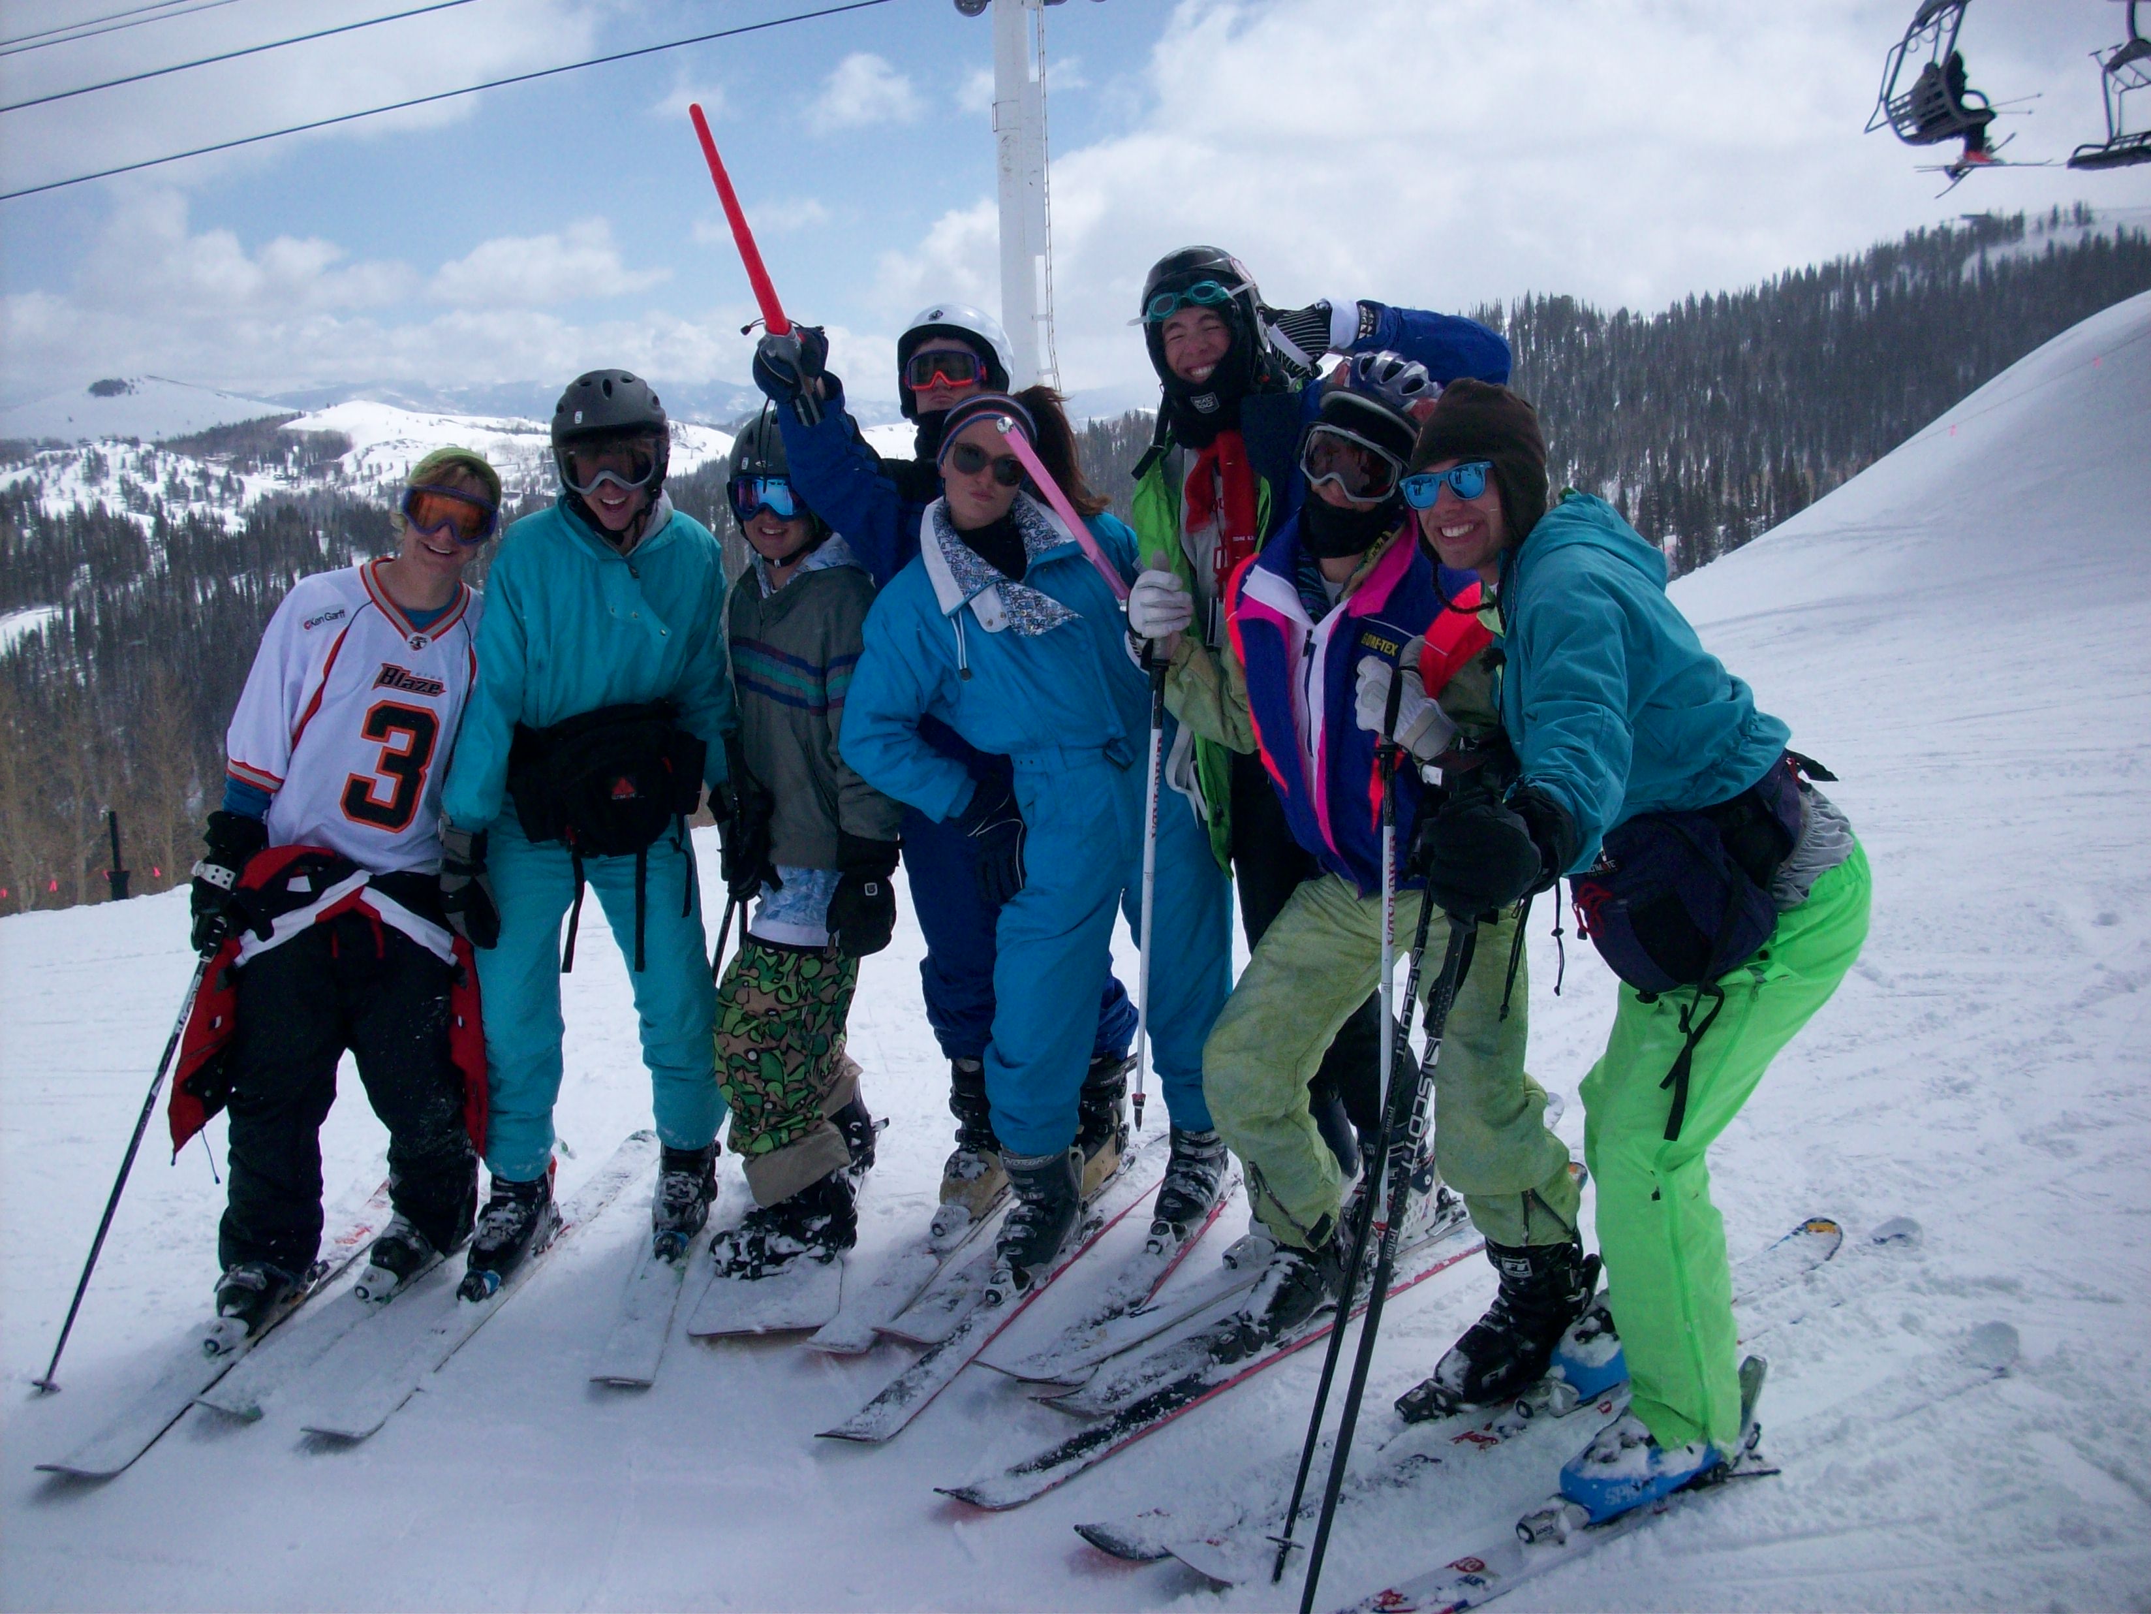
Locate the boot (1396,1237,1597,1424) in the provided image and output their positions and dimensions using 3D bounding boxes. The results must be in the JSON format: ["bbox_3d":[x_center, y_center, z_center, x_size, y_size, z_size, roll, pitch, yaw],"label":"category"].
[{"bbox_3d":[0.669,0.768,3.579,0.320,0.285,0.130,-6,9,-31],"label":"boot"}]

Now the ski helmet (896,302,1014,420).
[{"bbox_3d":[-0.228,-0.857,4.438,0.225,0.235,0.280,2,11,20],"label":"ski helmet"}]

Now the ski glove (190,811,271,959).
[{"bbox_3d":[-1.554,0.137,4.232,0.130,0.260,0.125,2,11,20],"label":"ski glove"}]

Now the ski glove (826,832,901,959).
[{"bbox_3d":[-0.402,0.168,4.374,0.135,0.240,0.130,2,11,20],"label":"ski glove"}]

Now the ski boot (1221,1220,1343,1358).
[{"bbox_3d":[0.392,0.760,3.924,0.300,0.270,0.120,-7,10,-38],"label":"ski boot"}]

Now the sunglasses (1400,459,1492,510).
[{"bbox_3d":[0.555,-0.479,3.420,0.145,0.050,0.140,-14,7,18],"label":"sunglasses"}]

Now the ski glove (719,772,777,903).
[{"bbox_3d":[-0.660,0.066,4.620,0.120,0.250,0.120,0,8,12],"label":"ski glove"}]

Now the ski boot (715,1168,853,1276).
[{"bbox_3d":[-0.563,0.788,4.620,0.300,0.250,0.130,-3,8,-17],"label":"ski boot"}]

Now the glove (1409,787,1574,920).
[{"bbox_3d":[0.550,0.058,3.038,0.170,0.170,0.220,9,14,44],"label":"glove"}]

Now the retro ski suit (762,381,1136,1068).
[{"bbox_3d":[-0.230,-0.185,4.587,0.700,1.340,0.460,1,10,15],"label":"retro ski suit"}]

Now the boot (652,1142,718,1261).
[{"bbox_3d":[-0.812,0.772,4.816,0.120,0.280,0.300,0,8,7],"label":"boot"}]

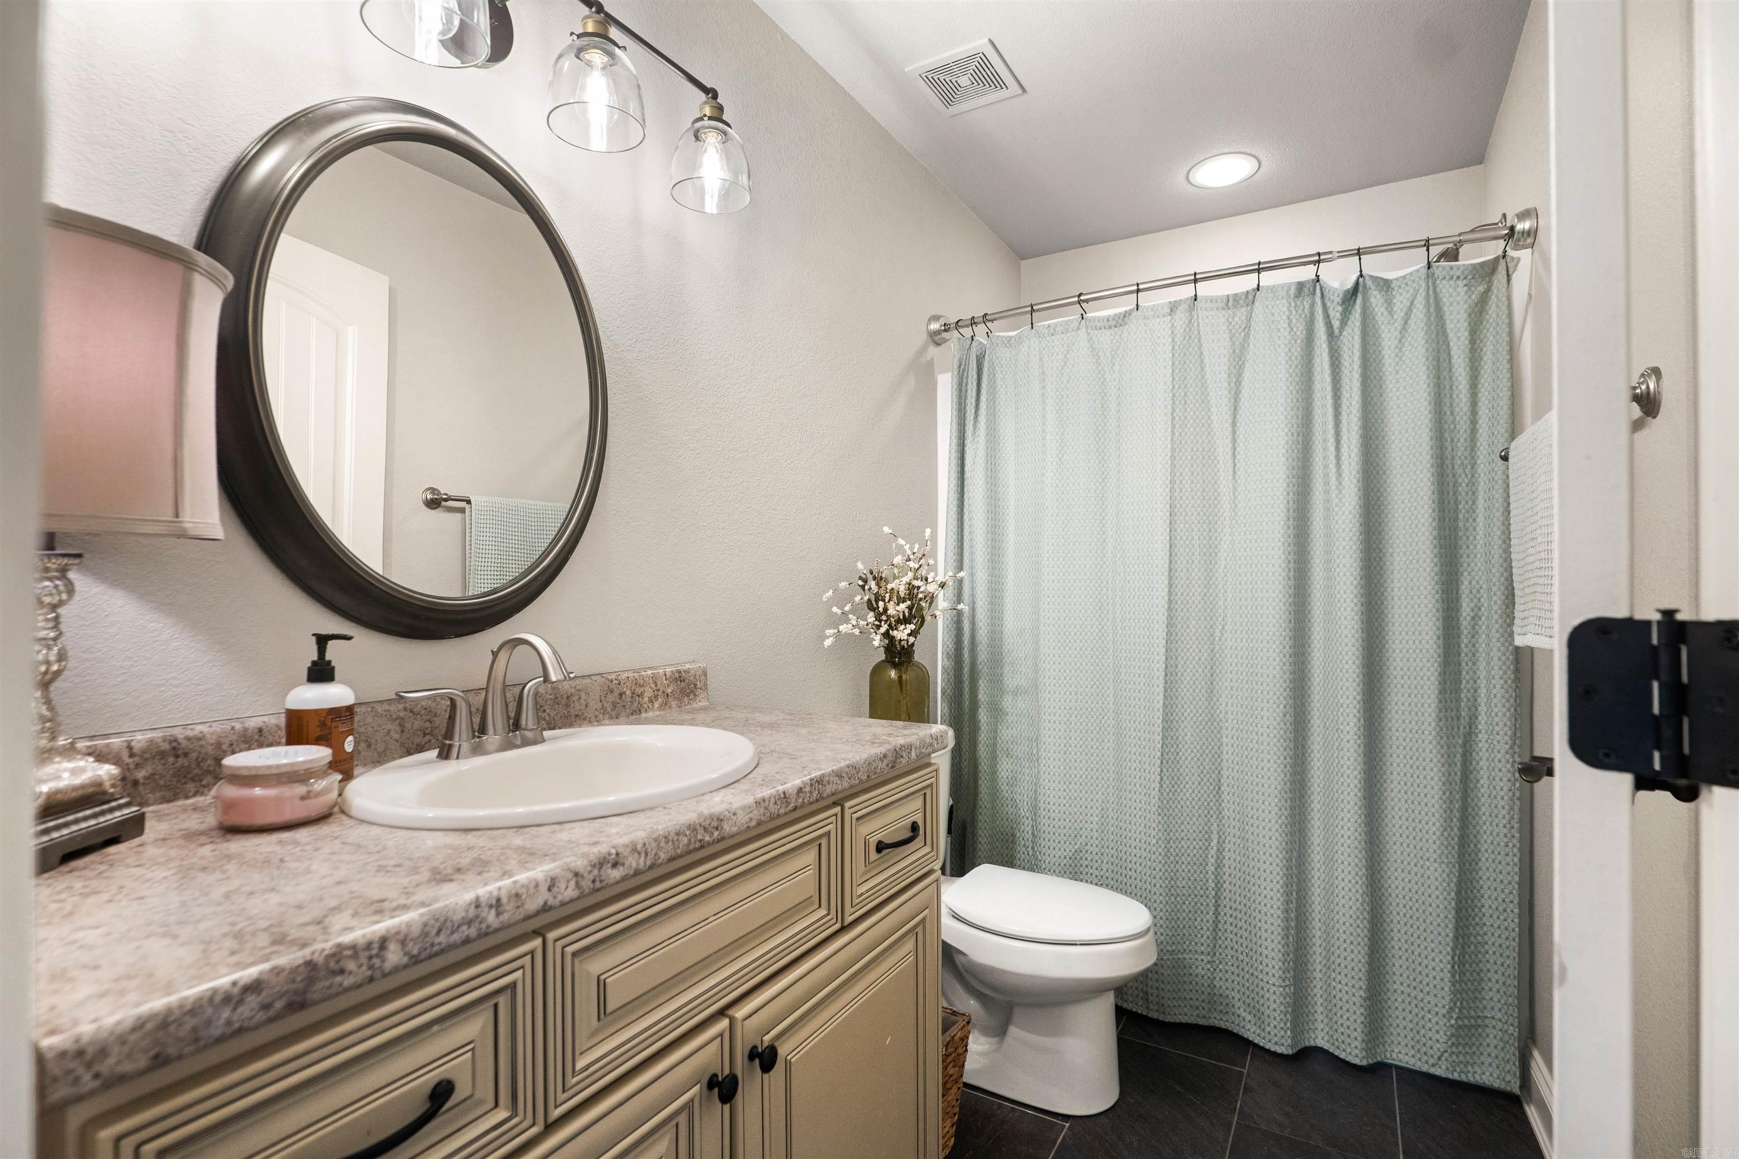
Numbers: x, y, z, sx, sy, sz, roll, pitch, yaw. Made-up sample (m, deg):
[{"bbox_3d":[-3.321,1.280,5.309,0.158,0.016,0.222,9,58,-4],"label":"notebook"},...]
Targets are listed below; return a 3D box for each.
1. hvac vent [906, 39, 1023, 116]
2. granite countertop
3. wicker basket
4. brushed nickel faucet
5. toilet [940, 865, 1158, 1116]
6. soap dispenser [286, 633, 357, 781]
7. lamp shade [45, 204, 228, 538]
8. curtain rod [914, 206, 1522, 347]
[{"bbox_3d":[0.265,-1.344,2.096,0.250,0.022,0.245,0,0,32],"label":"hvac vent"},{"bbox_3d":[-0.408,0.289,1.077,0.568,0.043,1.145,0,0,32],"label":"granite countertop"},{"bbox_3d":[0.057,1.008,1.556,0.240,0.255,0.170,0,0,32],"label":"wicker basket"},{"bbox_3d":[-0.522,0.170,1.158,0.180,0.178,0.280,0,0,32],"label":"brushed nickel faucet"},{"bbox_3d":[0.268,0.764,1.847,0.800,0.745,0.440,0,0,32],"label":"toilet"},{"bbox_3d":[-0.709,0.168,1.015,0.080,0.197,0.070,0,0,-20],"label":"soap dispenser"},{"bbox_3d":[-0.778,-0.178,0.739,0.265,0.275,0.265,0,0,32],"label":"lamp shade"},{"bbox_3d":[0.893,-0.828,2.215,1.570,0.095,0.110,0,0,30],"label":"curtain rod"}]

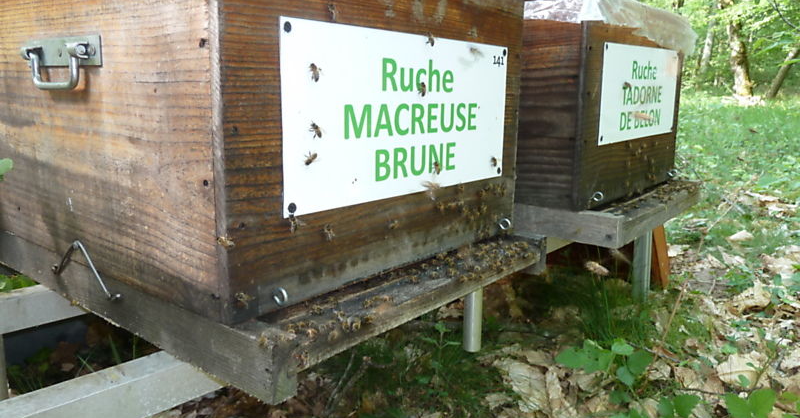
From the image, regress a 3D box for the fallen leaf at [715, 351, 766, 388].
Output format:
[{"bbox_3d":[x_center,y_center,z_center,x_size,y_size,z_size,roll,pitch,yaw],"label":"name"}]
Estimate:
[{"bbox_3d":[0.526,0.247,0.894,0.068,0.022,0.078,7,13,27],"label":"fallen leaf"}]

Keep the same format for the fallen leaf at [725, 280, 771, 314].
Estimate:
[{"bbox_3d":[0.711,0.179,1.182,0.098,0.038,0.090,6,13,32],"label":"fallen leaf"}]

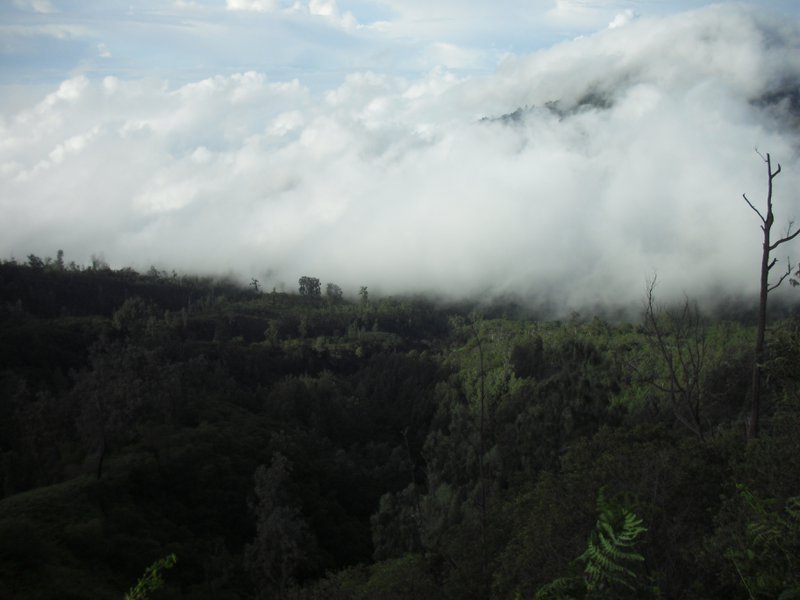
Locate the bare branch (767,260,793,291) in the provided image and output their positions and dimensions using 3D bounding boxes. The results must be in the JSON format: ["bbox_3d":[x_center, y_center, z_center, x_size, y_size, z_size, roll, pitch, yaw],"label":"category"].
[{"bbox_3d":[13.865,-0.875,32.000,0.820,1.160,0.450,2,4,23],"label":"bare branch"}]

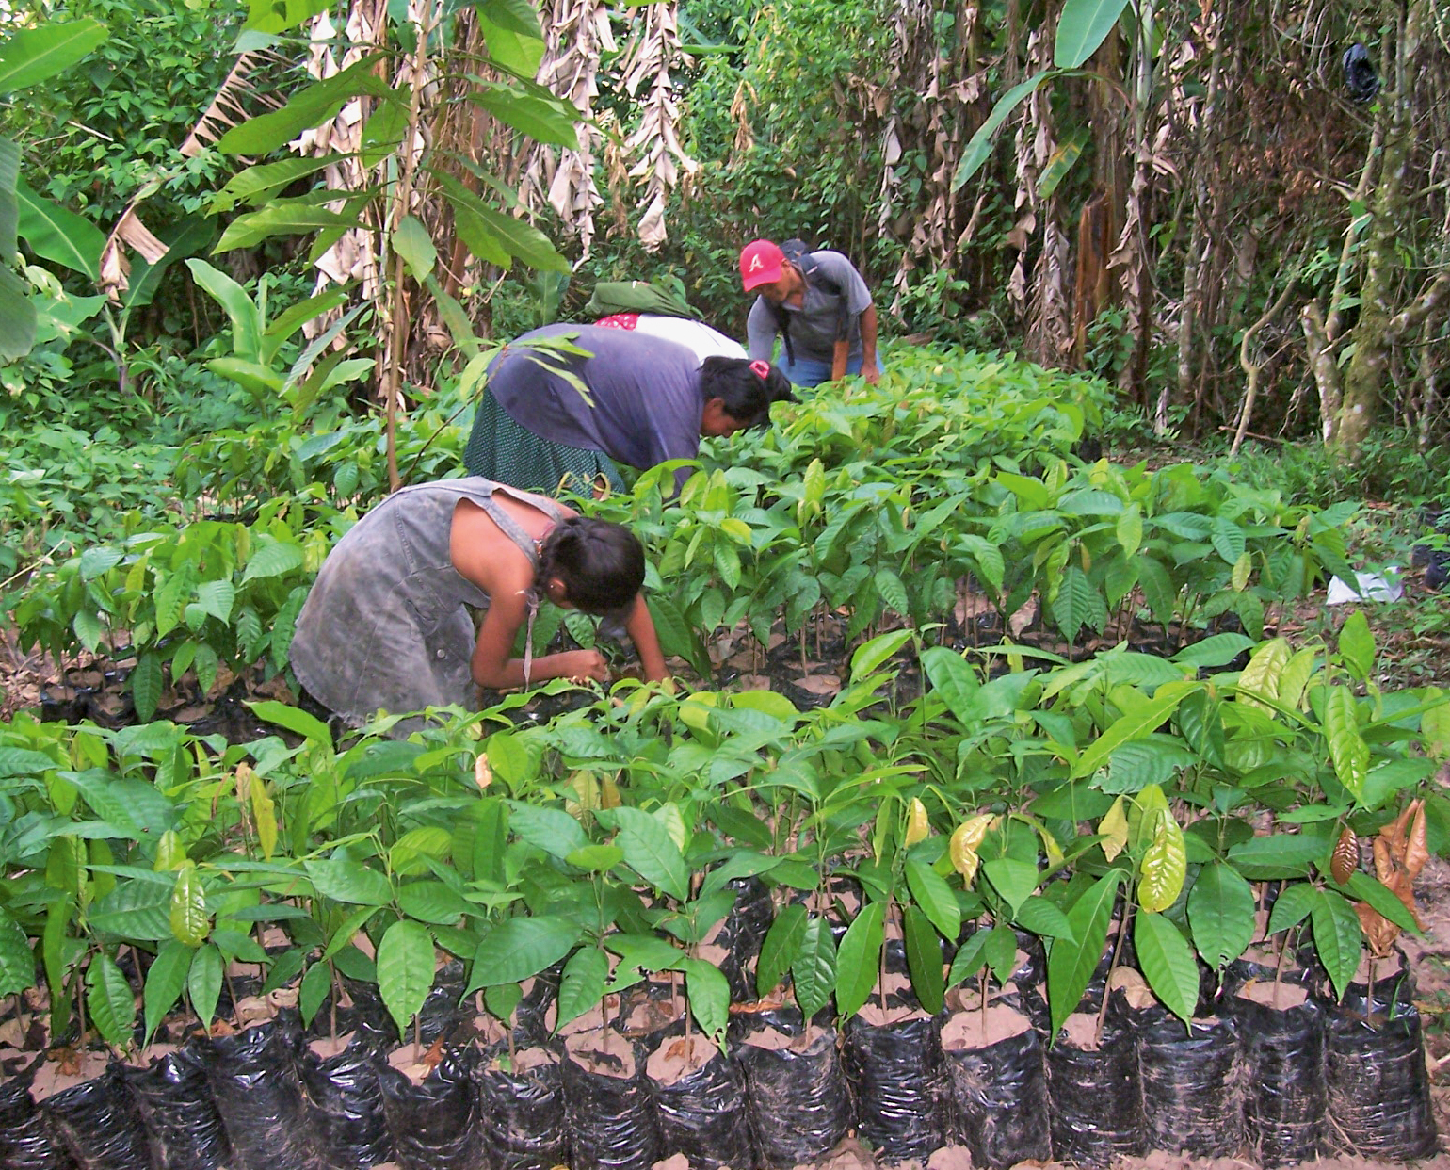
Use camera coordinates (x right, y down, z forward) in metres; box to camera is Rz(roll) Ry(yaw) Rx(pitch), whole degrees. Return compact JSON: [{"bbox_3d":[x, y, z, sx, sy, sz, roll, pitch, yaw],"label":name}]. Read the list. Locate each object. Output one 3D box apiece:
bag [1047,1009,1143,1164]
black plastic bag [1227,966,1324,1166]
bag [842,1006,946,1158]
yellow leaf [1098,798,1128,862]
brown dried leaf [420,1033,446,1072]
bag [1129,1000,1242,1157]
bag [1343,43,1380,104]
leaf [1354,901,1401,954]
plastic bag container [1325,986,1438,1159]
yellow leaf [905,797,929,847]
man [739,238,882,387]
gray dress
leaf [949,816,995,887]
[{"bbox_3d":[0.436,0.593,1.809,0.110,0.150,0.110,0,12,0],"label":"bag"},{"bbox_3d":[0.622,0.545,1.720,0.100,0.175,0.100,0,12,0],"label":"black plastic bag"},{"bbox_3d":[0.192,0.556,1.720,0.103,0.150,0.103,0,12,0],"label":"bag"},{"bbox_3d":[0.441,0.278,1.740,0.032,0.072,0.015,8,12,-13],"label":"yellow leaf"},{"bbox_3d":[-0.339,0.543,1.780,0.030,0.043,0.025,0,12,0],"label":"brown dried leaf"},{"bbox_3d":[0.552,0.587,1.830,0.116,0.150,0.116,0,12,0],"label":"bag"},{"bbox_3d":[2.743,-2.202,6.600,0.160,0.260,0.140,0,12,0],"label":"bag"},{"bbox_3d":[0.750,0.394,1.760,0.050,0.063,0.030,-4,11,1],"label":"leaf"},{"bbox_3d":[0.781,0.578,1.822,0.114,0.163,0.114,0,12,0],"label":"plastic bag container"},{"bbox_3d":[0.221,0.272,1.760,0.030,0.056,0.020,0,12,0],"label":"yellow leaf"},{"bbox_3d":[0.325,-0.695,5.573,0.460,1.160,0.500,4,12,18],"label":"man"},{"bbox_3d":[-0.573,0.041,2.920,0.460,0.430,0.340,-2,12,-12],"label":"gray dress"},{"bbox_3d":[0.280,0.302,1.740,0.042,0.084,0.025,17,11,-3],"label":"leaf"}]

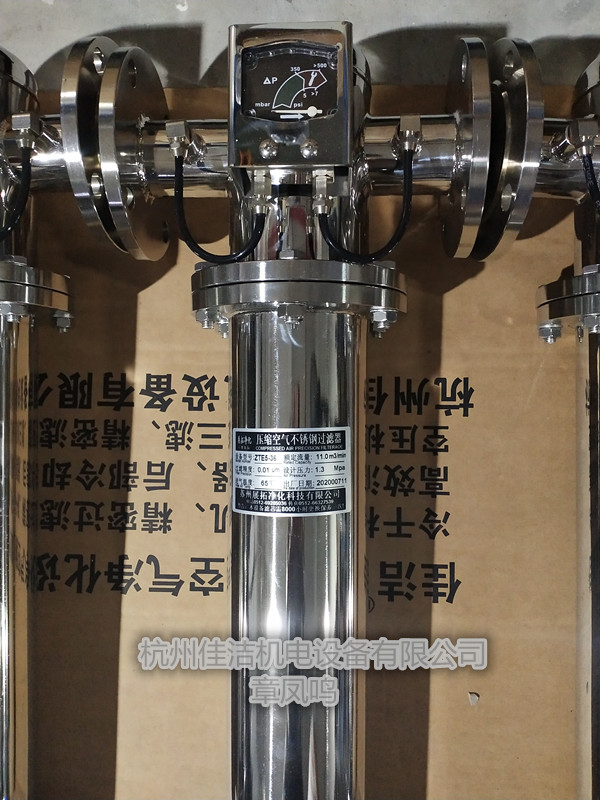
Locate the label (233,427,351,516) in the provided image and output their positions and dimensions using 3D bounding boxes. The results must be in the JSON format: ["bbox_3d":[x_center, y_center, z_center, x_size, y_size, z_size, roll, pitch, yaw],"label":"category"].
[{"bbox_3d":[-0.009,0.055,0.529,0.094,0.026,0.066,0,90,12],"label":"label"}]

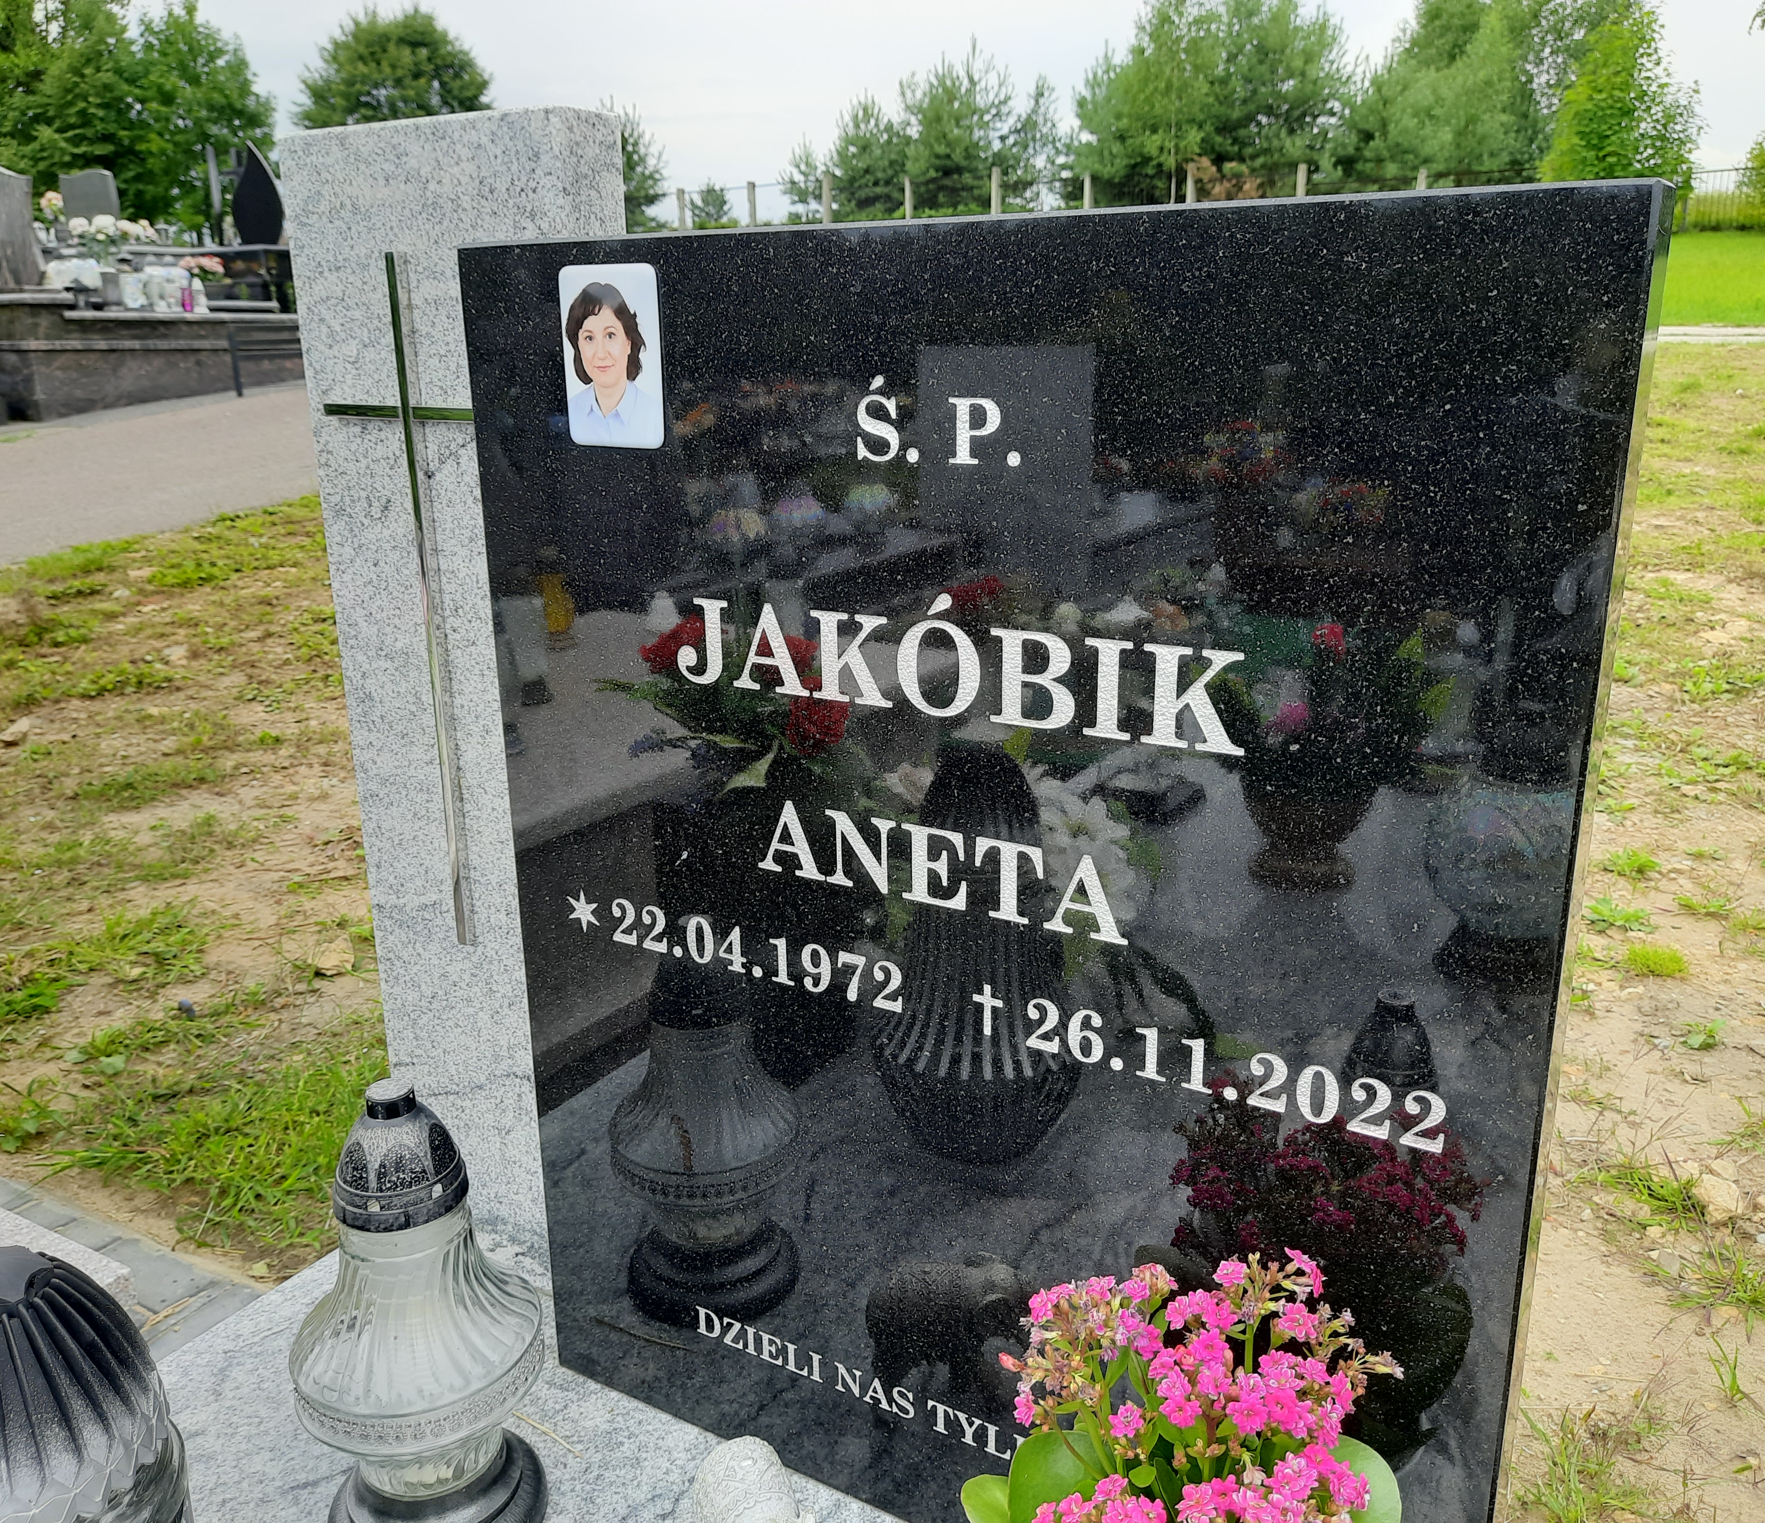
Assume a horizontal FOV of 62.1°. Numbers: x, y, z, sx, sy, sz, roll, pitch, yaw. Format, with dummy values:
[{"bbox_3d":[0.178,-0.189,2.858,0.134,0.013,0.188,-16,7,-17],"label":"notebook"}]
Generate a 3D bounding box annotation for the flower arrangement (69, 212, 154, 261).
[{"bbox_3d":[-4.771,-3.260,9.131,0.543,0.307,0.353,-9,18,-25],"label":"flower arrangement"}]

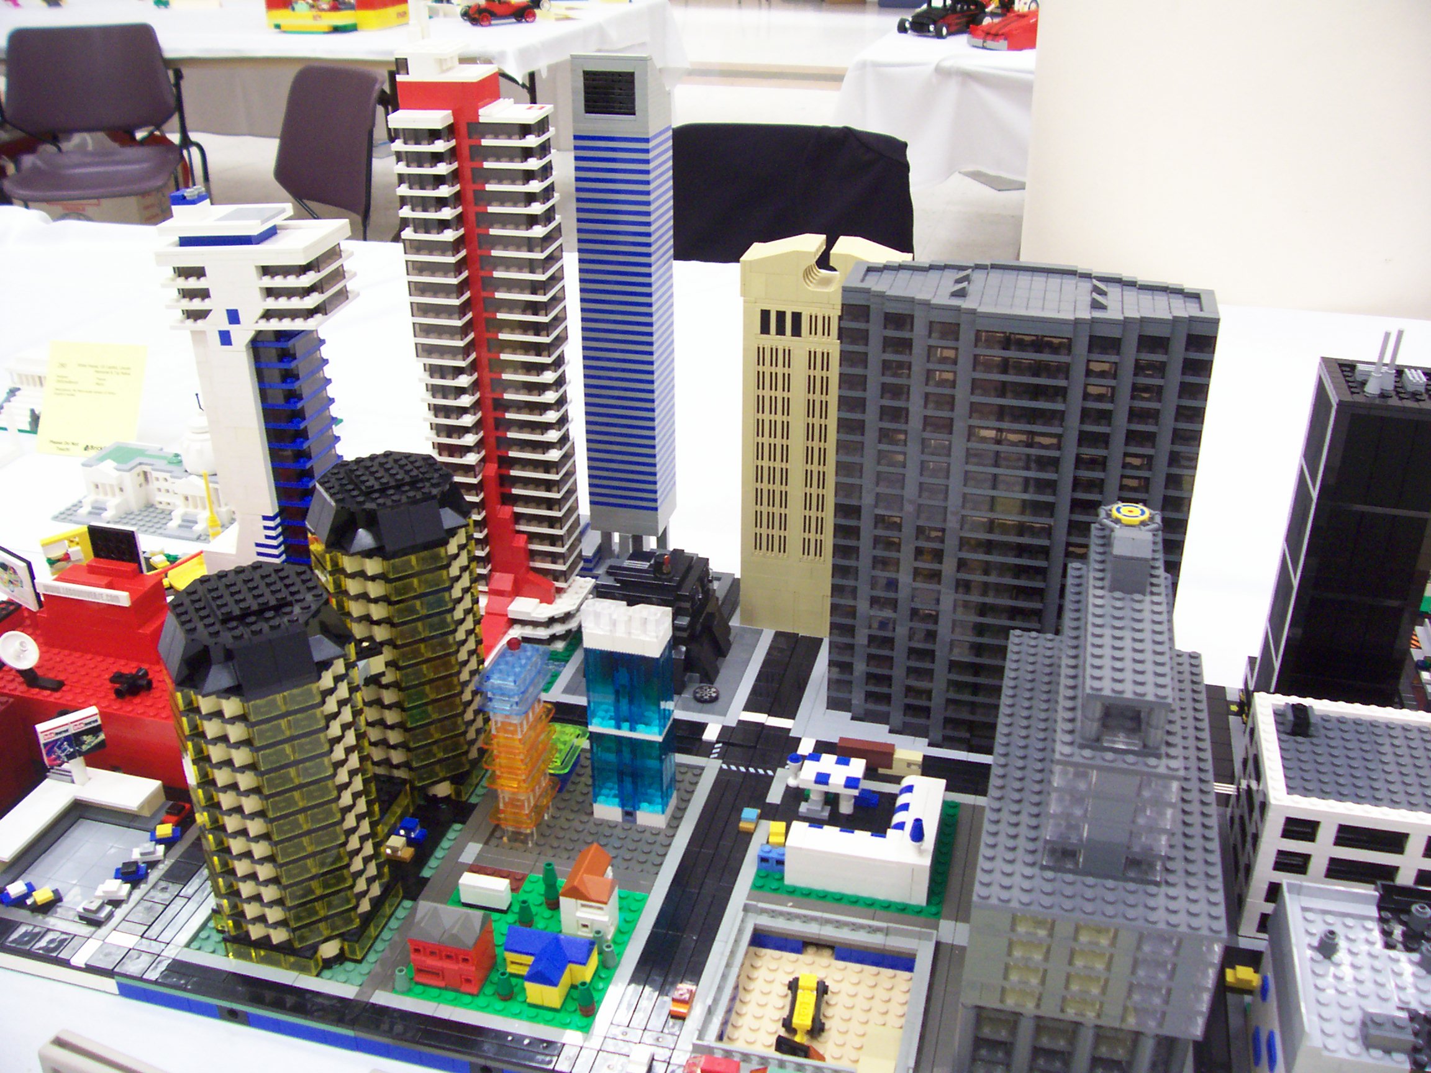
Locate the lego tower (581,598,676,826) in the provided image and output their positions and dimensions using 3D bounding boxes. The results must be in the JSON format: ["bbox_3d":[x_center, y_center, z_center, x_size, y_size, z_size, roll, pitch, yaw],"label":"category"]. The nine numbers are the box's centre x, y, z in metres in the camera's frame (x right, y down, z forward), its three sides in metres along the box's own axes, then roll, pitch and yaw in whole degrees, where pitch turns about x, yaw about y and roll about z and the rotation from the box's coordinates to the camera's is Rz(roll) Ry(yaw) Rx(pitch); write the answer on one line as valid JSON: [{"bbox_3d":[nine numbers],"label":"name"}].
[{"bbox_3d":[-0.044,0.094,0.744,0.040,0.129,0.024,6,27,13],"label":"lego tower"}]

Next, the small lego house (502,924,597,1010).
[{"bbox_3d":[-0.078,0.196,0.644,0.040,0.026,0.033,6,27,13],"label":"small lego house"}]

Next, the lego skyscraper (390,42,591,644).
[{"bbox_3d":[-0.137,-0.108,0.869,0.090,0.371,0.077,6,27,13],"label":"lego skyscraper"}]

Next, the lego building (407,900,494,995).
[{"bbox_3d":[-0.121,0.188,0.648,0.032,0.039,0.024,6,27,13],"label":"lego building"}]

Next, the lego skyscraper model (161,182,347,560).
[{"bbox_3d":[-0.265,-0.063,0.863,0.091,0.308,0.069,2,27,5],"label":"lego skyscraper model"}]

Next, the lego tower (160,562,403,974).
[{"bbox_3d":[-0.201,0.108,0.653,0.078,0.185,0.077,6,27,13],"label":"lego tower"}]

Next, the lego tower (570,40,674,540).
[{"bbox_3d":[-0.056,-0.135,0.917,0.048,0.355,0.050,6,27,13],"label":"lego tower"}]

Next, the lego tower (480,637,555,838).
[{"bbox_3d":[-0.102,0.106,0.739,0.028,0.113,0.046,6,27,13],"label":"lego tower"}]

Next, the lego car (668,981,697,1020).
[{"bbox_3d":[-0.015,0.209,0.637,0.008,0.009,0.017,6,27,13],"label":"lego car"}]

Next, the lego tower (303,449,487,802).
[{"bbox_3d":[-0.171,0.052,0.765,0.078,0.185,0.077,6,27,13],"label":"lego tower"}]

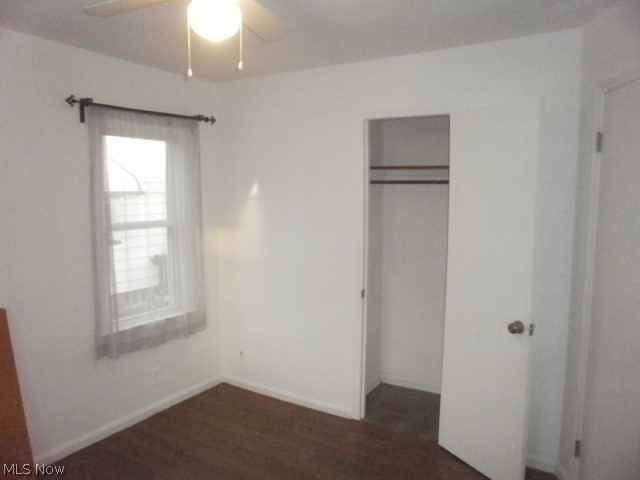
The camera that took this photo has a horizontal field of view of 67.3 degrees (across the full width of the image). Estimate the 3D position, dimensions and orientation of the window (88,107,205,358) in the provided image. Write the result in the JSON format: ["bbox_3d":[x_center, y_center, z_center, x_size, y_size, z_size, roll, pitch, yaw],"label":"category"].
[{"bbox_3d":[-1.153,-0.060,3.301,0.100,1.540,0.880,4,7,32],"label":"window"}]

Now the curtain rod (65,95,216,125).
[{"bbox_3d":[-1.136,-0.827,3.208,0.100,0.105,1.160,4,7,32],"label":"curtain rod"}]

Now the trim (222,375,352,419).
[{"bbox_3d":[-0.298,1.189,3.703,1.231,0.073,0.020,4,7,32],"label":"trim"}]

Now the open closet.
[{"bbox_3d":[0.688,0.228,3.358,0.580,2.057,0.630,4,7,32],"label":"open closet"}]

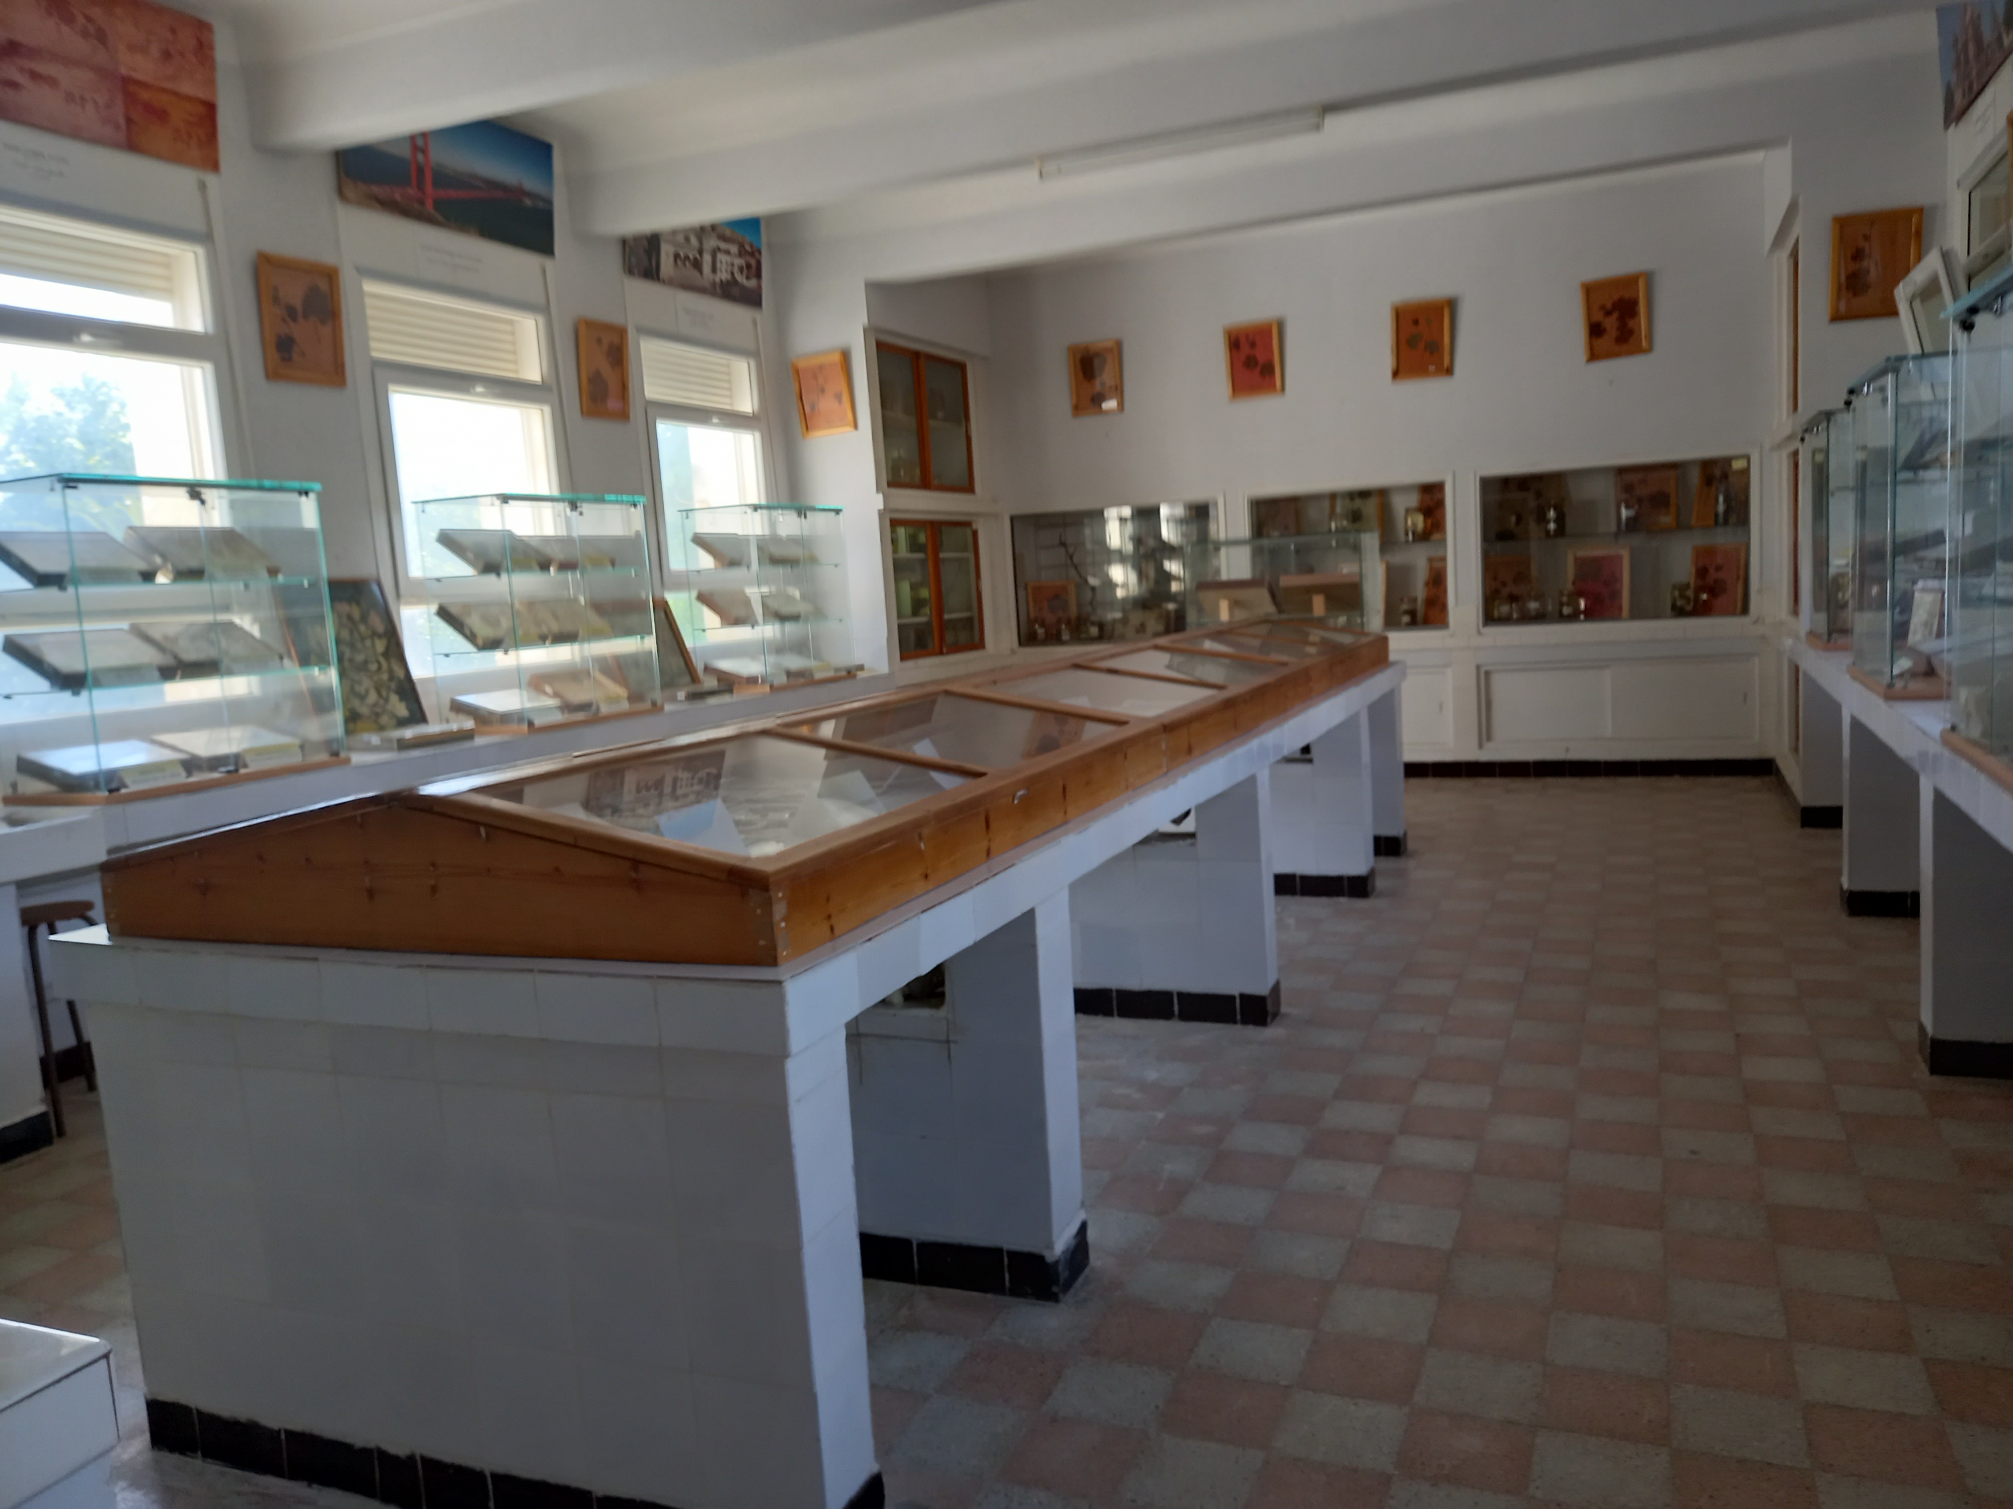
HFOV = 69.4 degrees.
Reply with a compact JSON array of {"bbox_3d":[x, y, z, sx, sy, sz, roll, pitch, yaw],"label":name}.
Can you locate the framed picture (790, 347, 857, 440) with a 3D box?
[{"bbox_3d":[-1.105,-2.186,8.835,0.372,0.480,0.035,-7,5,24],"label":"framed picture"}]

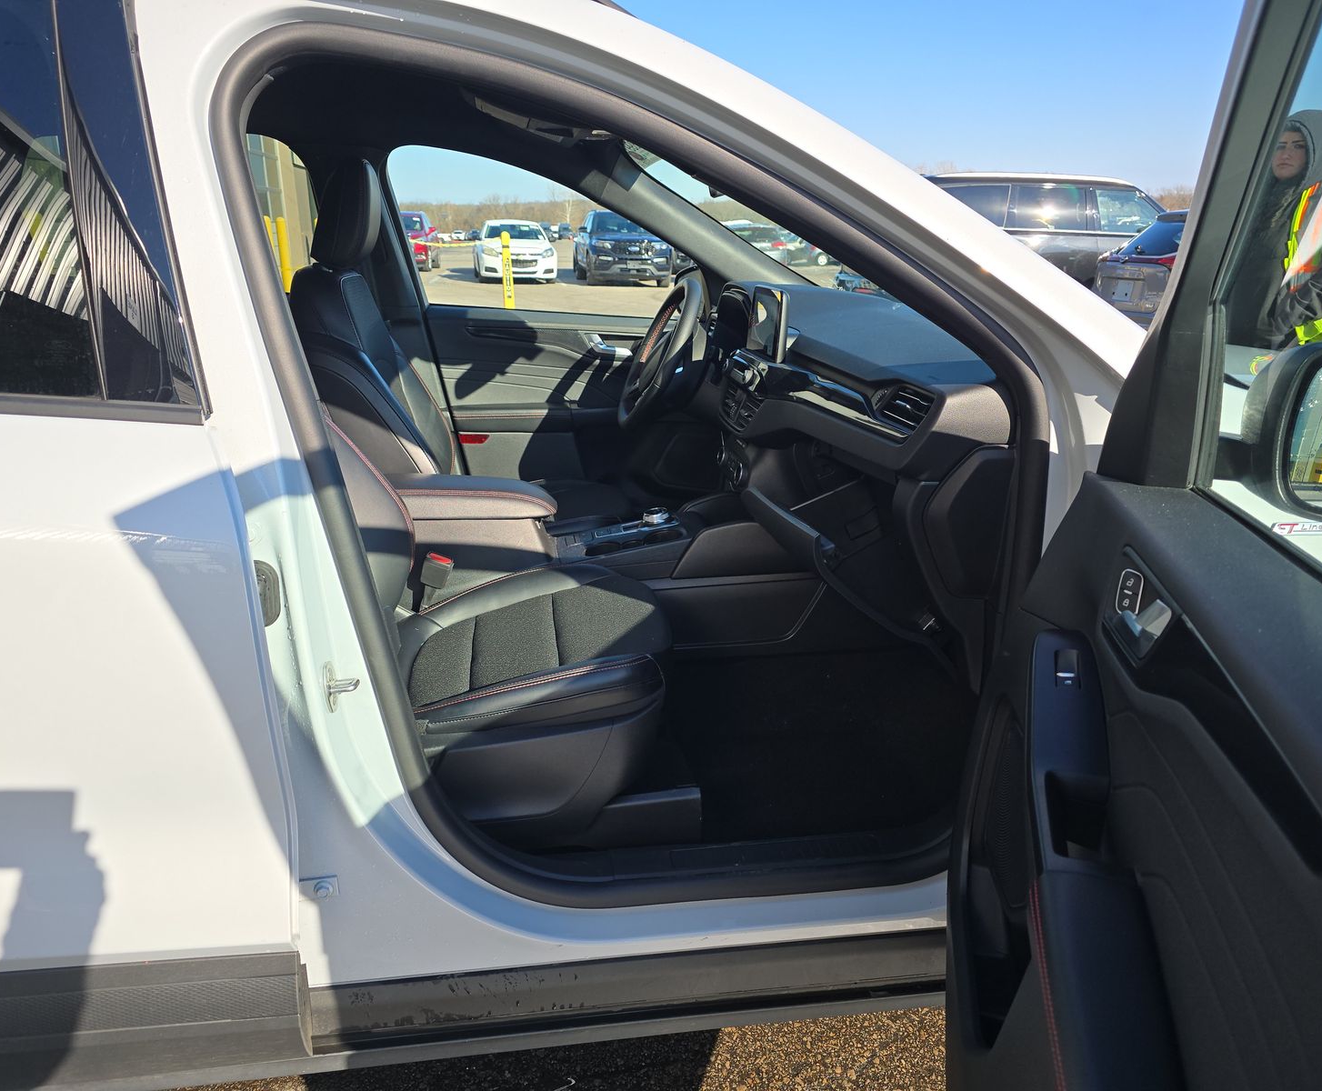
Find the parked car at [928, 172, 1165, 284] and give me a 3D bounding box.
[{"bbox_3d":[4.930,-3.566,11.774,4.950,1.790,1.960,-3,18,-6],"label":"parked car"}]

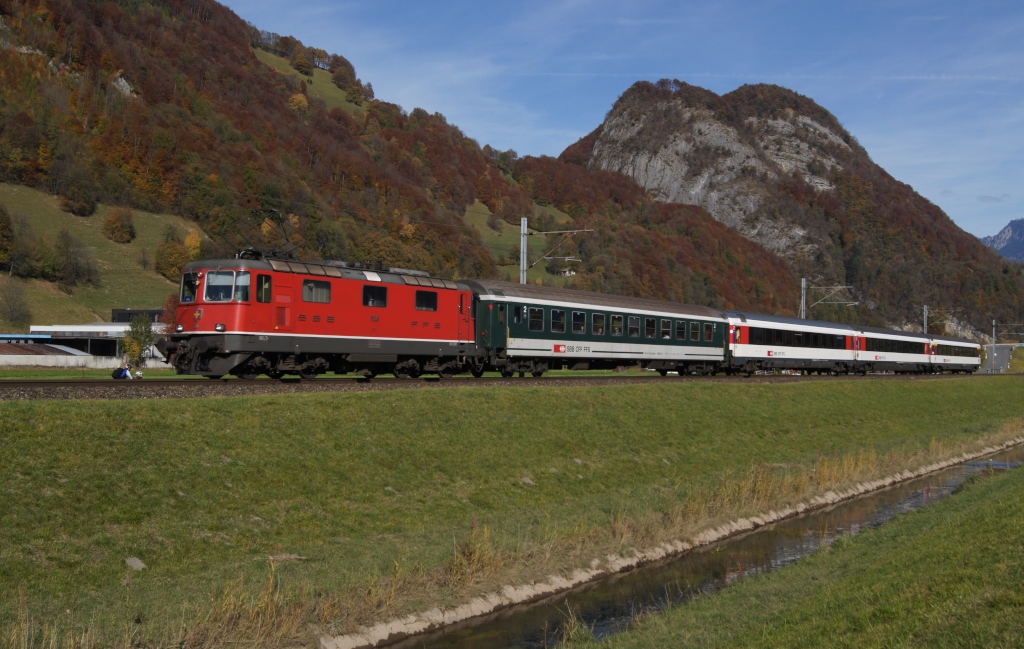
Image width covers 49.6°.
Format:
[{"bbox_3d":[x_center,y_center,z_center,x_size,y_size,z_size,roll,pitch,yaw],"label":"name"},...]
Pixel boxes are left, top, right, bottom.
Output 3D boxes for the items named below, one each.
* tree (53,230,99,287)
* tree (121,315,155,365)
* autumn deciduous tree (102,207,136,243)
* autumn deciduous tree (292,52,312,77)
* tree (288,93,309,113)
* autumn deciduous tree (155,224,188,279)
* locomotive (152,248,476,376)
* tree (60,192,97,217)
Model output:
[{"bbox_3d":[-102.391,-15.482,260.000,10.790,13.136,10.790,0,-2,0],"label":"tree"},{"bbox_3d":[-53.916,2.382,160.000,4.619,7.651,4.619,0,-2,0],"label":"tree"},{"bbox_3d":[-113.317,-28.870,320.000,9.816,10.393,9.816,0,-2,0],"label":"autumn deciduous tree"},{"bbox_3d":[-145.539,-180.621,770.000,13.894,16.673,13.894,0,-2,0],"label":"autumn deciduous tree"},{"bbox_3d":[-132.908,-137.888,690.000,12.450,13.073,12.450,0,-2,0],"label":"tree"},{"bbox_3d":[-87.295,-18.256,285.000,9.257,14.913,9.257,0,-2,0],"label":"autumn deciduous tree"},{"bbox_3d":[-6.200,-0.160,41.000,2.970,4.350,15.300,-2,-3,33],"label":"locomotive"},{"bbox_3d":[-134.931,-37.662,345.000,11.205,8.093,11.205,0,-2,0],"label":"tree"}]

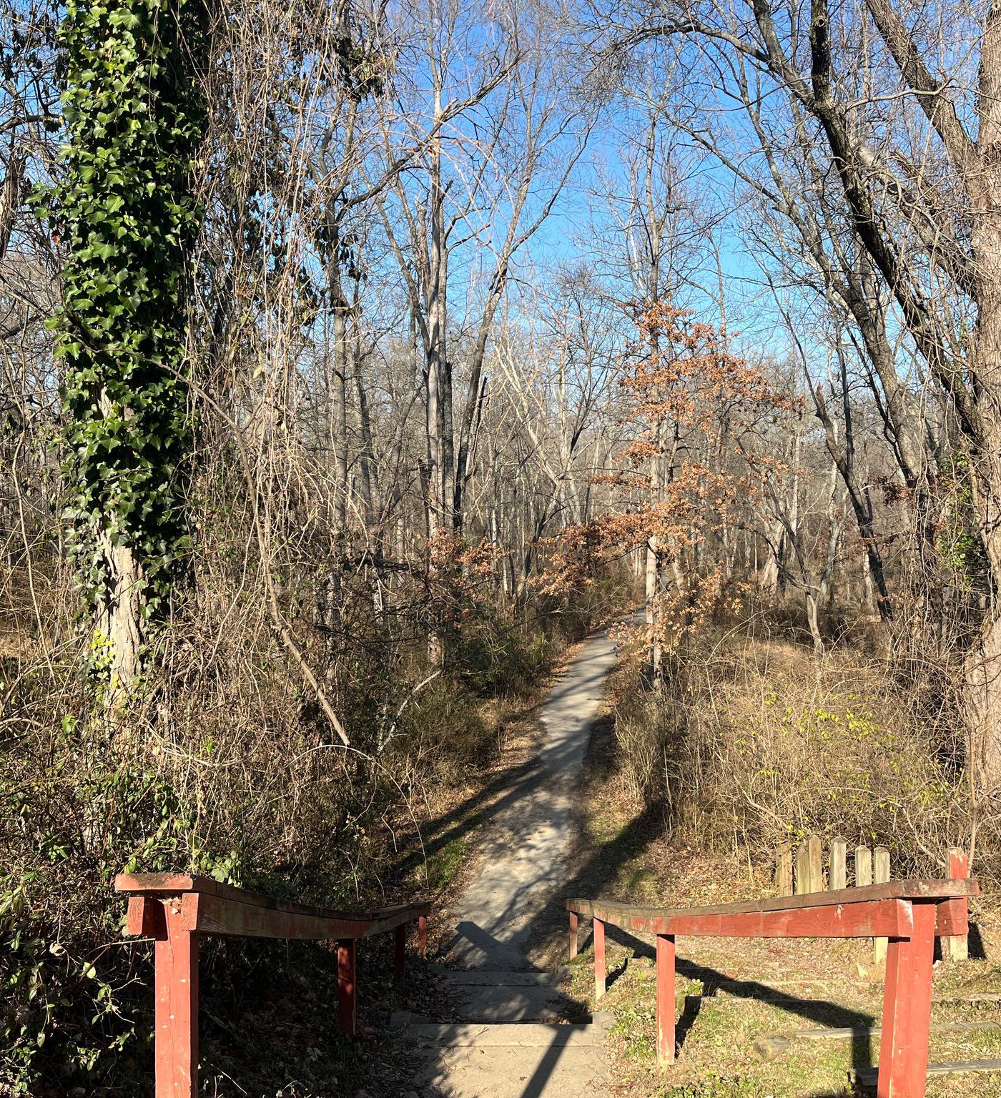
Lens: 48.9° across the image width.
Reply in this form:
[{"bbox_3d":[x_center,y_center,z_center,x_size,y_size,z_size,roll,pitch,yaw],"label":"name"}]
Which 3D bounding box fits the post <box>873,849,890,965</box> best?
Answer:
[{"bbox_3d":[3.950,3.690,11.400,0.140,1.200,0.140,0,0,6],"label":"post"}]

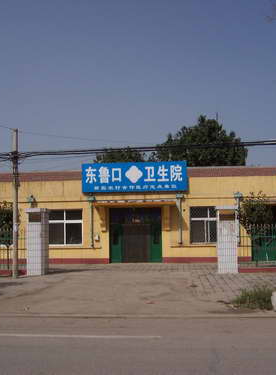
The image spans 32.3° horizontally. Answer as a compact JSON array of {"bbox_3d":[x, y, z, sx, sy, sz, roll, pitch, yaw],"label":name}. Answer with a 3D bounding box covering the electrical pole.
[{"bbox_3d":[-4.411,0.497,17.320,0.200,5.500,0.200,-2,-5,6],"label":"electrical pole"}]

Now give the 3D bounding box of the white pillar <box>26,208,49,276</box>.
[{"bbox_3d":[-3.734,2.044,17.983,0.620,2.520,0.620,-1,-5,9],"label":"white pillar"}]

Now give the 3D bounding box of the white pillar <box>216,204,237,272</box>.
[{"bbox_3d":[3.326,1.963,17.872,0.700,2.520,0.640,-1,-5,8],"label":"white pillar"}]

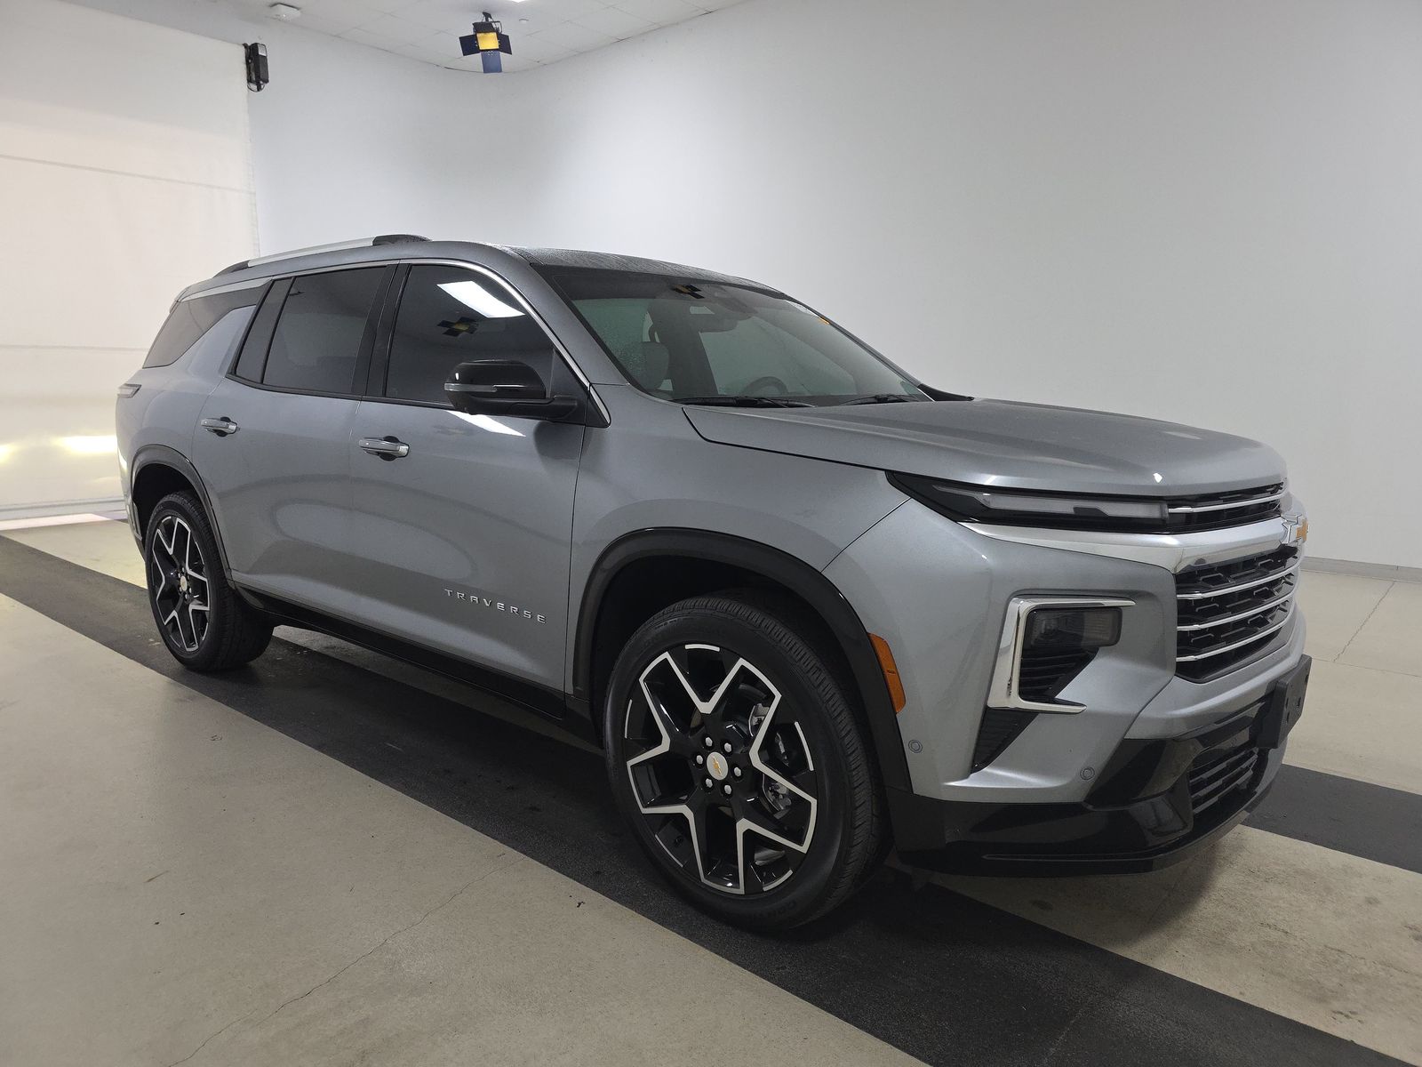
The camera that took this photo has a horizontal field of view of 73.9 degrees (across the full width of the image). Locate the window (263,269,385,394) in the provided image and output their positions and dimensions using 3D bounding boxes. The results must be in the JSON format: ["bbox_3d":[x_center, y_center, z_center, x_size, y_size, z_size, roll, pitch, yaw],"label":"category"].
[{"bbox_3d":[-1.392,-0.735,3.438,0.736,0.471,0.045,8,-10,39],"label":"window"}]

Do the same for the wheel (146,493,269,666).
[{"bbox_3d":[-2.283,0.210,4.287,0.804,0.804,0.262,8,11,39],"label":"wheel"}]

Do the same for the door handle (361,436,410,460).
[{"bbox_3d":[-1.036,-0.272,3.011,0.220,0.070,0.052,8,11,39],"label":"door handle"}]

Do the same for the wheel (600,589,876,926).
[{"bbox_3d":[0.079,0.548,2.350,0.804,0.804,0.262,8,12,40],"label":"wheel"}]

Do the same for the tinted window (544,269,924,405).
[{"bbox_3d":[0.149,-0.649,3.250,1.560,0.104,0.877,-10,50,-50],"label":"tinted window"}]

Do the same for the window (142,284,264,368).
[{"bbox_3d":[-2.255,-0.901,4.210,1.148,0.361,0.070,9,-9,42],"label":"window"}]

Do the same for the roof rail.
[{"bbox_3d":[-1.607,-1.092,3.769,1.640,0.070,0.060,9,12,39],"label":"roof rail"}]

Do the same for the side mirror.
[{"bbox_3d":[-0.530,-0.388,2.504,0.240,0.148,0.265,8,11,39],"label":"side mirror"}]

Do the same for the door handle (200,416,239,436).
[{"bbox_3d":[-1.945,-0.425,3.752,0.220,0.070,0.052,8,11,39],"label":"door handle"}]

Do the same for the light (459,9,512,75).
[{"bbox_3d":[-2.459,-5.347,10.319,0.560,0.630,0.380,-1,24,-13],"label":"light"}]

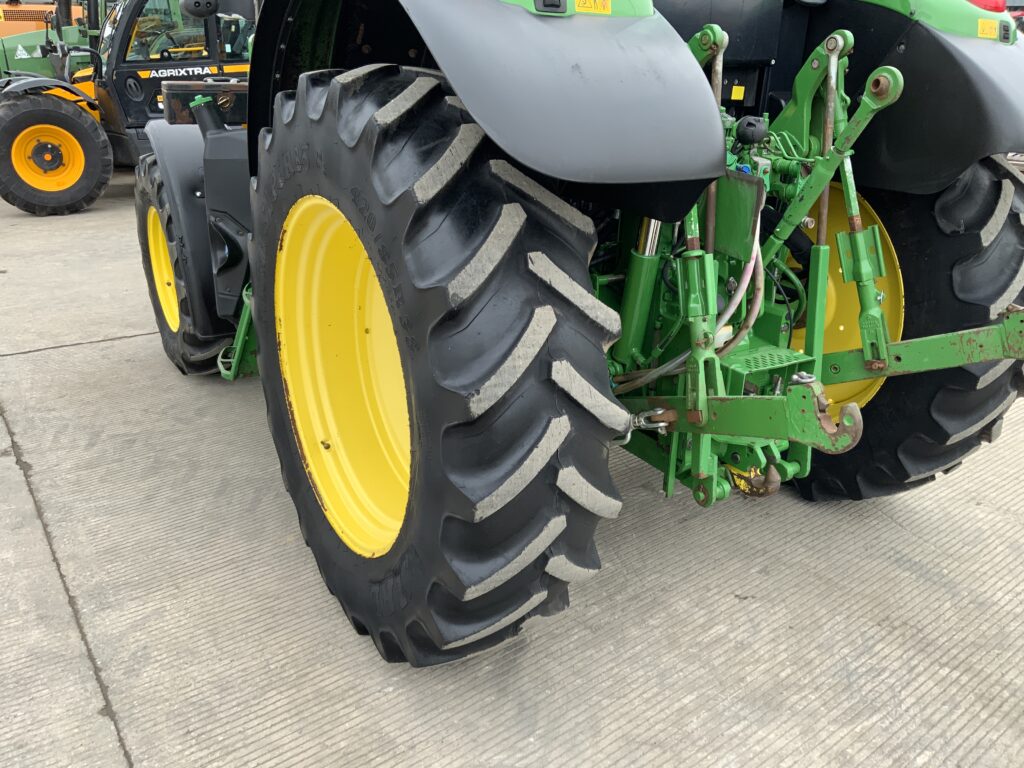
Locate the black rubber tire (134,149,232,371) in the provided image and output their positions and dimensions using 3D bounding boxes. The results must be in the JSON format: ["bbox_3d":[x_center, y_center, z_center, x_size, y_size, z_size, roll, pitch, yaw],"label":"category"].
[{"bbox_3d":[-1.652,-0.624,4.518,0.390,1.175,1.200,-11,25,-30],"label":"black rubber tire"}]

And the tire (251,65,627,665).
[{"bbox_3d":[-0.333,-0.059,2.496,0.425,1.640,1.670,-11,25,-30],"label":"tire"}]

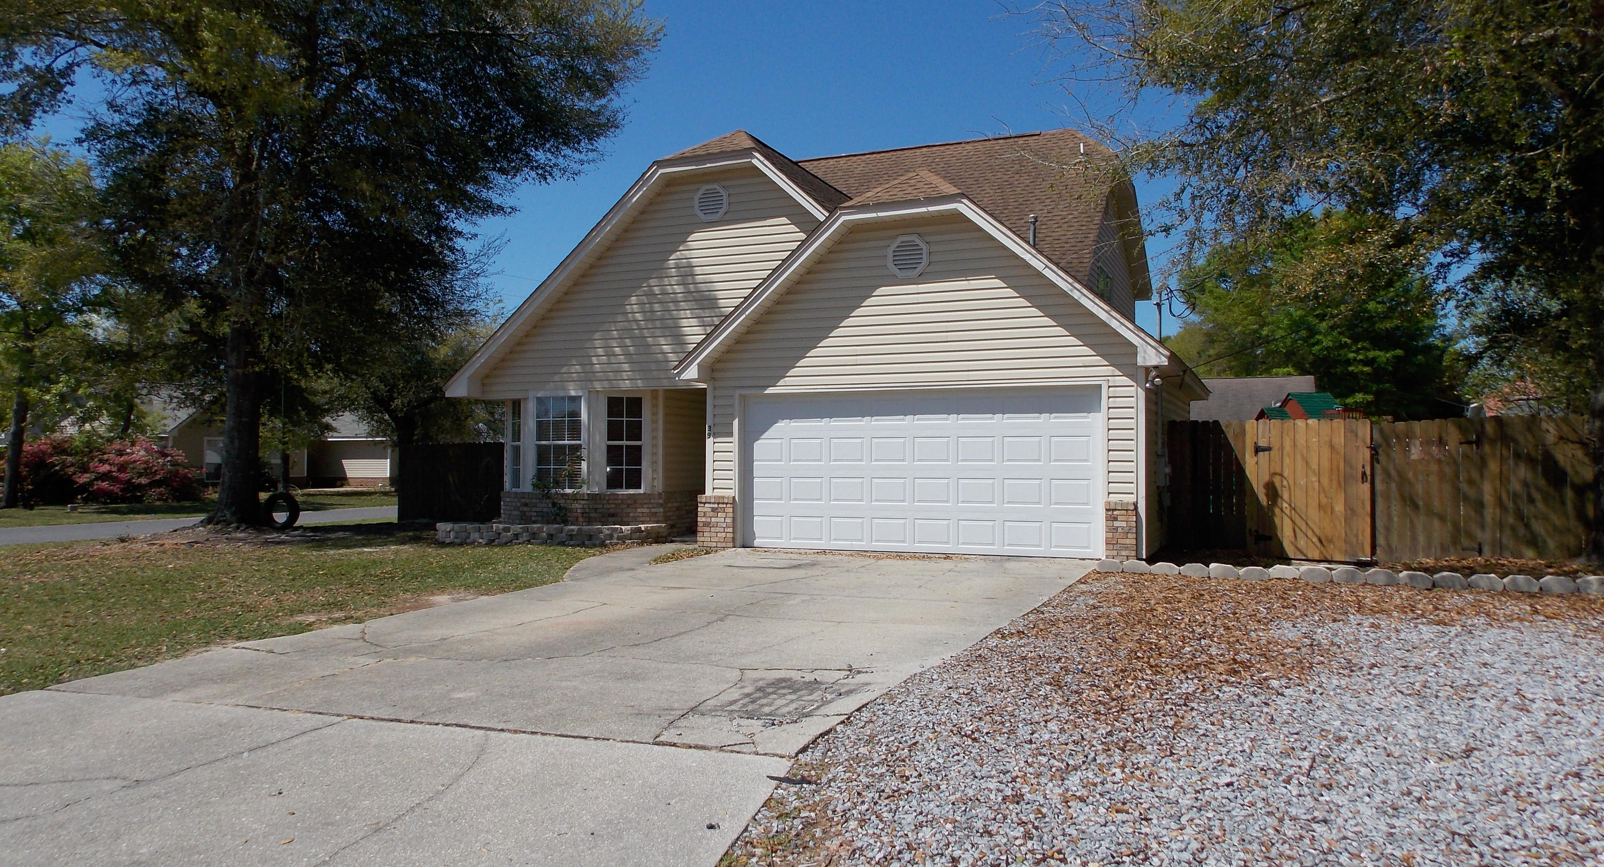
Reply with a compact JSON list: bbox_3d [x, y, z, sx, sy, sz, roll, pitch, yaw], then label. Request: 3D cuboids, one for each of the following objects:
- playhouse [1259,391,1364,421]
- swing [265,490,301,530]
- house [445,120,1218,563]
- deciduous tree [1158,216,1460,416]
[{"bbox_3d":[13.250,0.527,29.000,2.800,3.200,2.200,1,-2,-17],"label":"playhouse"},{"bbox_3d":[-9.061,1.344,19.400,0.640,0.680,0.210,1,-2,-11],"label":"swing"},{"bbox_3d":[1.473,-2.203,21.497,12.000,8.050,13.400,-1,-2,23],"label":"house"},{"bbox_3d":[20.662,-3.107,45.000,11.800,11.700,11.300,-1,-2,24],"label":"deciduous tree"}]

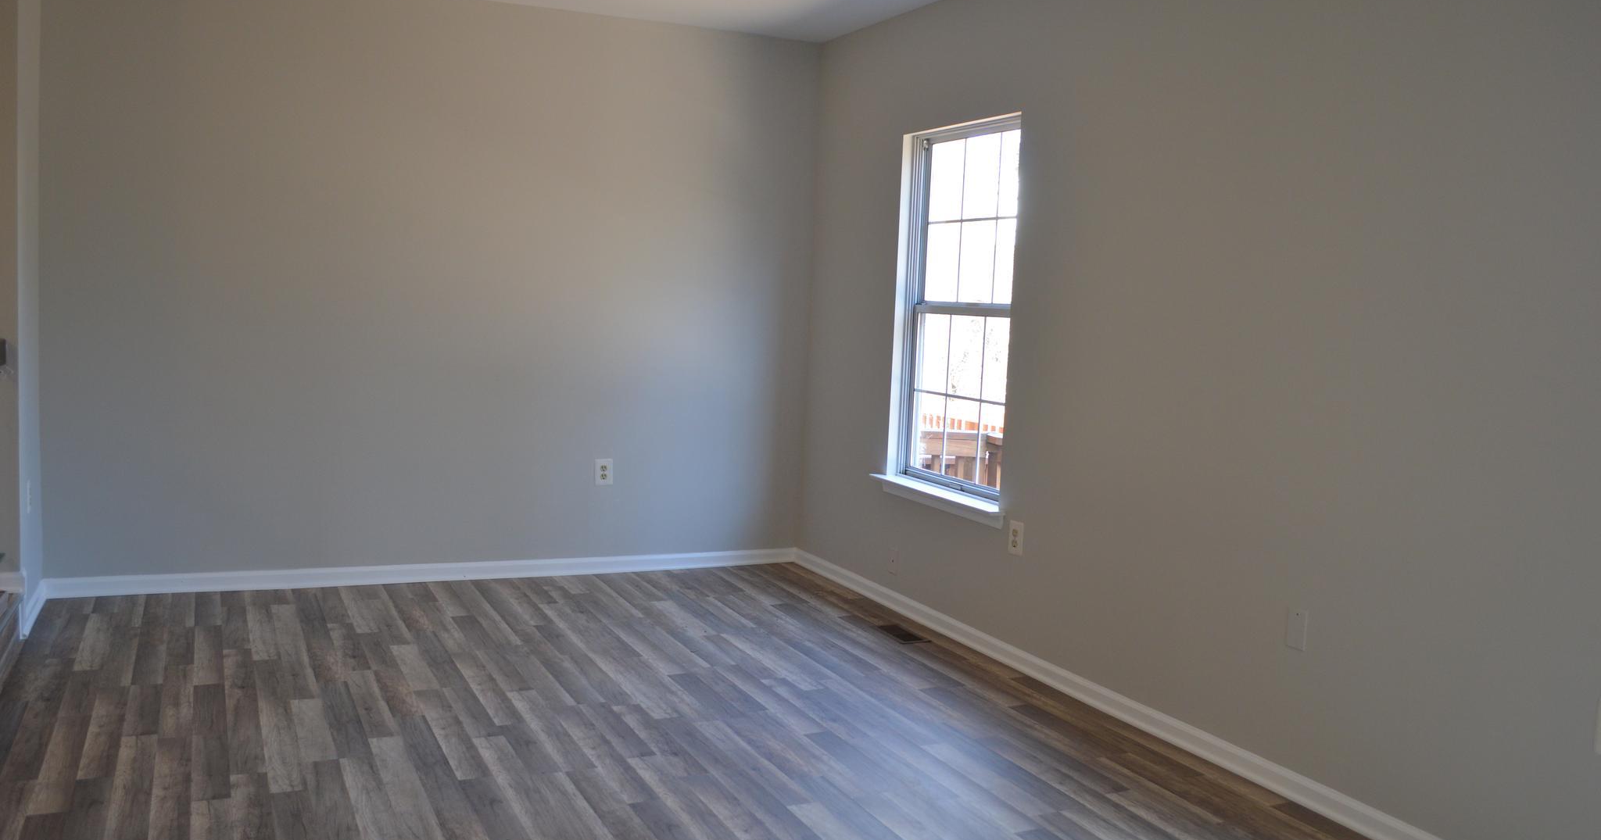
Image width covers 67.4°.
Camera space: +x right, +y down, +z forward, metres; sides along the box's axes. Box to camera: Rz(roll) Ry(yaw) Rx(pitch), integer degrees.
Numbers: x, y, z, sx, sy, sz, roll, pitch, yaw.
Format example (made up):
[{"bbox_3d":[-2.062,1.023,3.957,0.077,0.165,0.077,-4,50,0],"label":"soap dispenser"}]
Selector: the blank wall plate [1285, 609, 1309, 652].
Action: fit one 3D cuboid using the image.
[{"bbox_3d":[1.284,0.543,3.107,0.007,0.108,0.067,0,6,-26],"label":"blank wall plate"}]

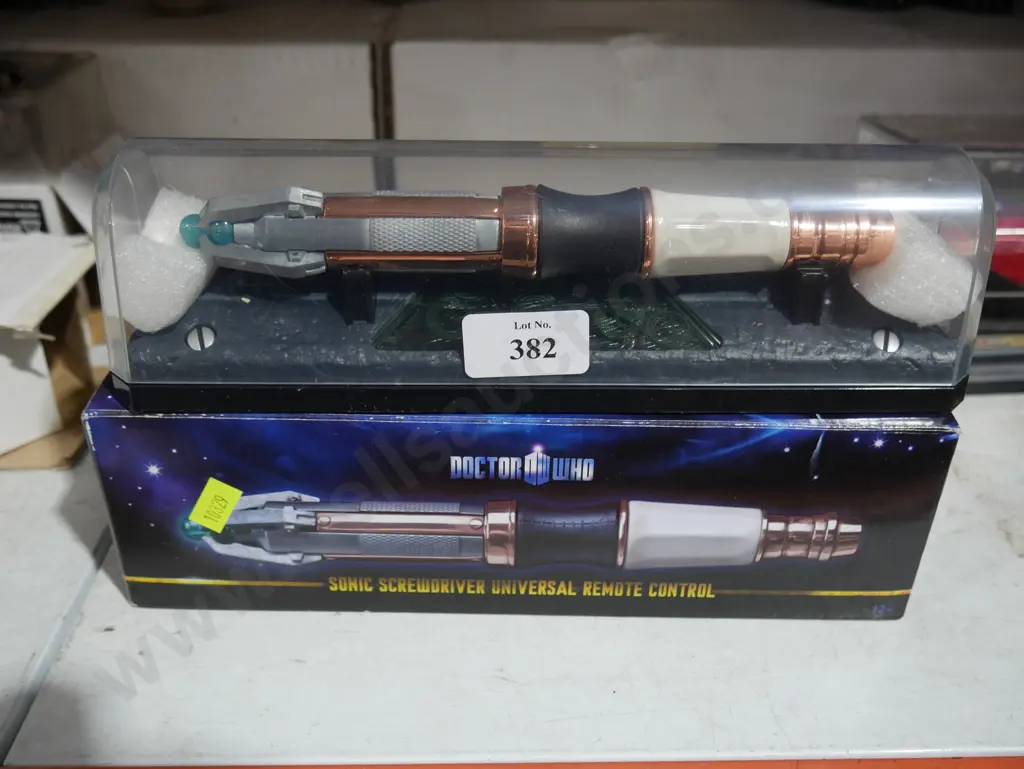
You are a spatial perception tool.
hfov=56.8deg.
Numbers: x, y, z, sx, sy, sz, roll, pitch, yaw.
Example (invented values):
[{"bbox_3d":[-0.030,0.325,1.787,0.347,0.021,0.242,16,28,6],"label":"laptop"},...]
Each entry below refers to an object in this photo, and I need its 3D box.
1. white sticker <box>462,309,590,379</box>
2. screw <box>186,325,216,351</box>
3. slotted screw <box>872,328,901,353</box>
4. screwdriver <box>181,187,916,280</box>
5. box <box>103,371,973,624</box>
[{"bbox_3d":[0.004,-0.012,0.287,0.038,0.021,0.001,-2,27,0],"label":"white sticker"},{"bbox_3d":[-0.096,-0.014,0.293,0.008,0.003,0.008,0,63,-2],"label":"screw"},{"bbox_3d":[0.118,-0.013,0.301,0.008,0.003,0.008,0,63,-2],"label":"slotted screw"},{"bbox_3d":[0.009,-0.047,0.294,0.222,0.029,0.030,0,29,-1],"label":"screwdriver"},{"bbox_3d":[0.002,0.029,0.336,0.265,0.076,0.068,1,29,0],"label":"box"}]

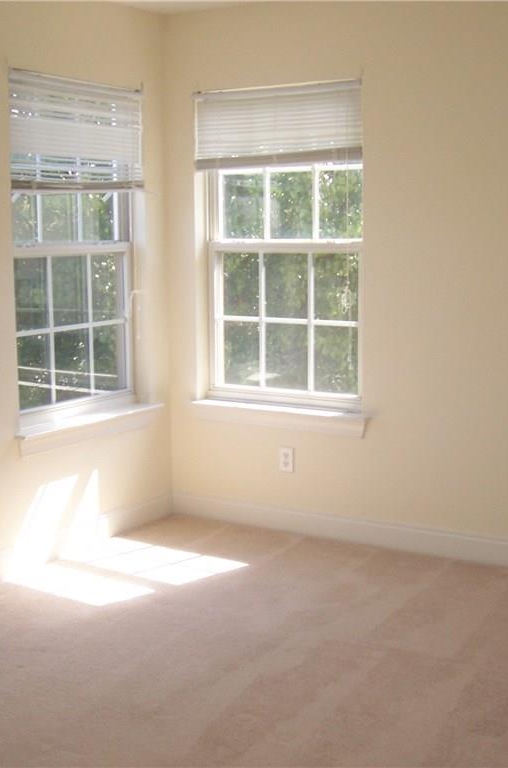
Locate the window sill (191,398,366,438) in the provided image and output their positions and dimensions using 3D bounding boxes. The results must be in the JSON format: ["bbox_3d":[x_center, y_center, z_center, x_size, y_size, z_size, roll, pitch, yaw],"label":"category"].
[{"bbox_3d":[0.118,0.153,4.684,0.955,0.102,0.125,5,10,31],"label":"window sill"}]

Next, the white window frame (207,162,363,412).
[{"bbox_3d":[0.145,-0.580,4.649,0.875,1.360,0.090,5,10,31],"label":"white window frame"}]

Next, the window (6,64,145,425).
[{"bbox_3d":[-0.786,-0.582,4.388,0.115,1.450,0.850,5,10,31],"label":"window"}]

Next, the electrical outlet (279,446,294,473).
[{"bbox_3d":[0.152,0.354,4.666,0.072,0.116,0.010,5,10,31],"label":"electrical outlet"}]

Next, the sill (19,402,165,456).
[{"bbox_3d":[-0.732,0.191,4.503,0.125,0.113,0.985,5,10,31],"label":"sill"}]

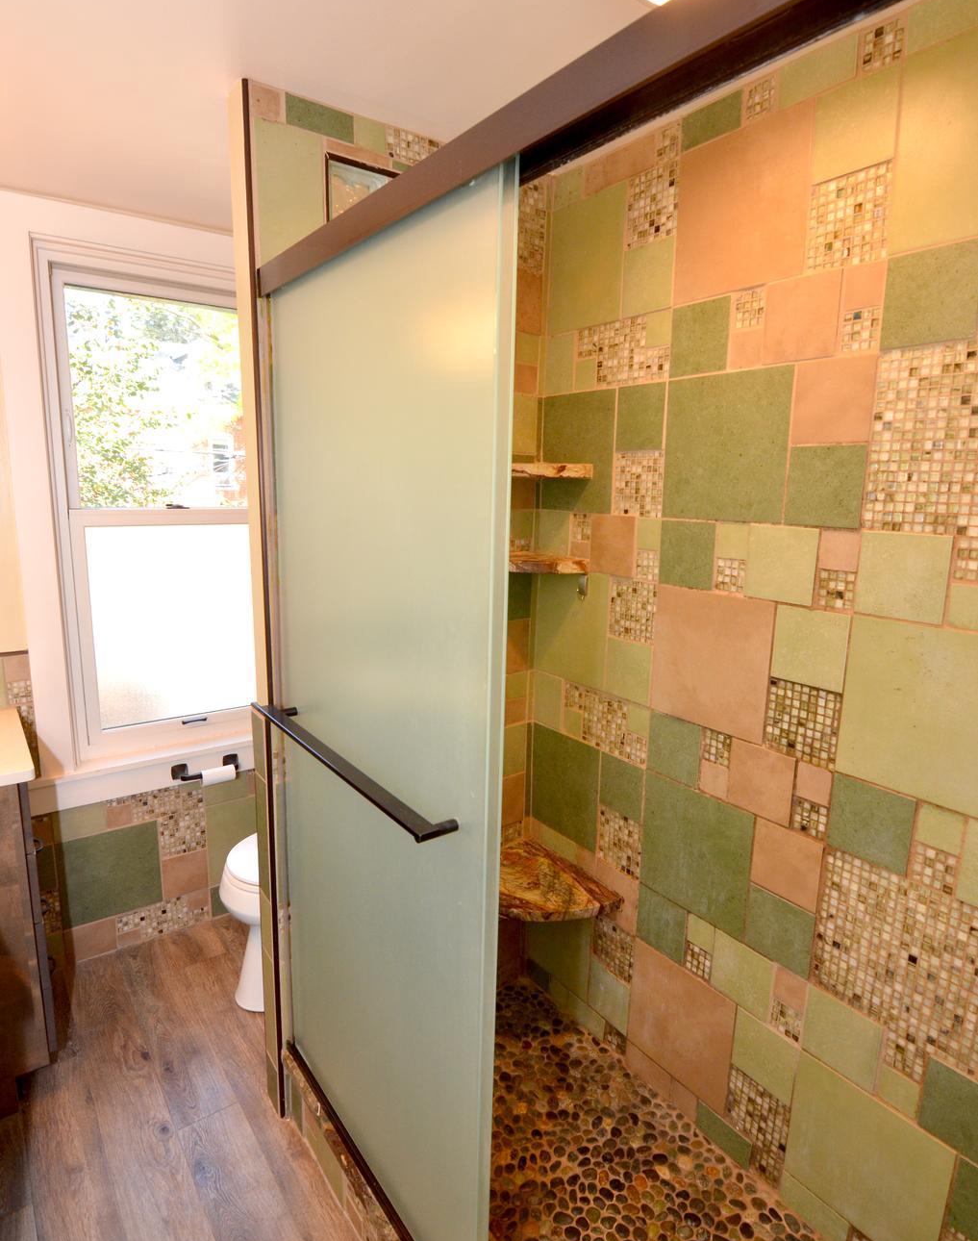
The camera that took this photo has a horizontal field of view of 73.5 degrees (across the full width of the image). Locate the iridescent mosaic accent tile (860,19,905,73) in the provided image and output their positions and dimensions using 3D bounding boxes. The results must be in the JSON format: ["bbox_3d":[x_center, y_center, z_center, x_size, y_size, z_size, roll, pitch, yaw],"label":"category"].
[{"bbox_3d":[0.665,-0.966,1.103,0.008,0.064,0.070,-6,12,-35],"label":"iridescent mosaic accent tile"}]

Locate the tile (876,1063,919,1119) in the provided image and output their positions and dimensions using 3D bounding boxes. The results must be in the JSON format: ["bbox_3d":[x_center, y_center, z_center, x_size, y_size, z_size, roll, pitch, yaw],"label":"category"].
[{"bbox_3d":[0.788,0.899,1.256,0.010,0.071,0.071,-8,14,-38],"label":"tile"}]

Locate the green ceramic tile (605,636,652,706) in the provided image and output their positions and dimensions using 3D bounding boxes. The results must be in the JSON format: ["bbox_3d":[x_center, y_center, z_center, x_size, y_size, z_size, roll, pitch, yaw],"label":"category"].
[{"bbox_3d":[0.365,0.131,1.697,0.010,0.150,0.150,-6,12,-35],"label":"green ceramic tile"}]

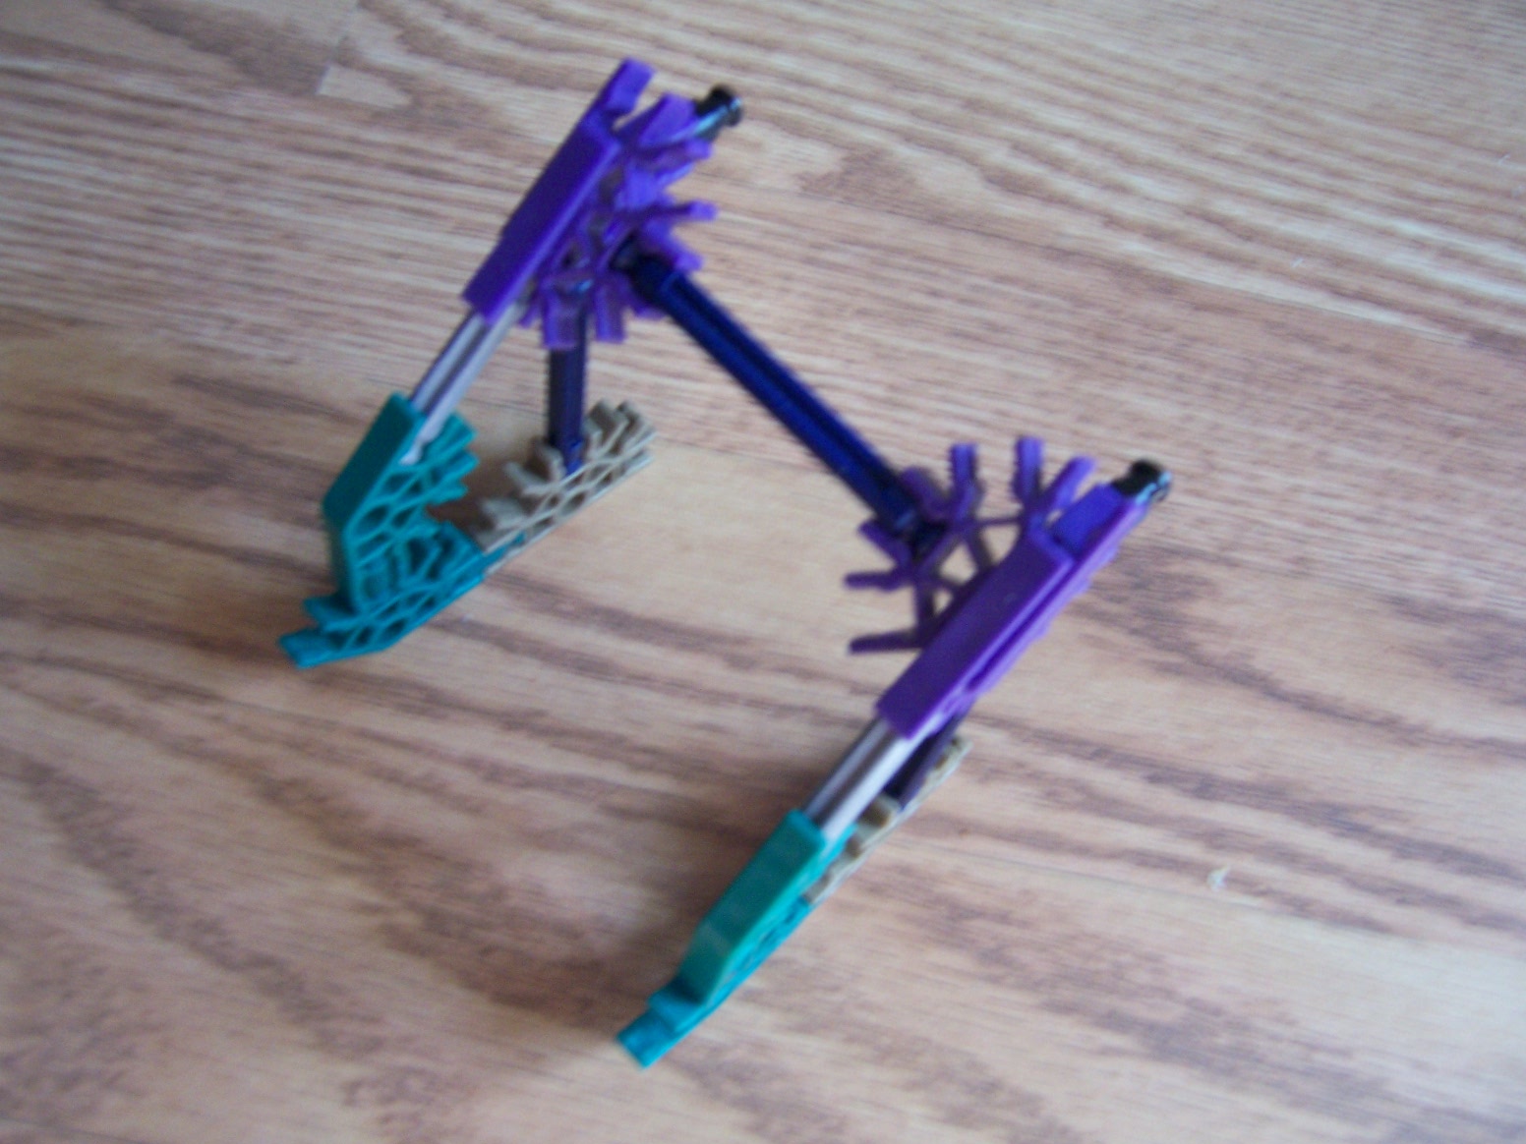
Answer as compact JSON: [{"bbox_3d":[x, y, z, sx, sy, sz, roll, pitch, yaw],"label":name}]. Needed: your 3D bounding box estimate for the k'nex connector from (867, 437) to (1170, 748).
[{"bbox_3d":[0.026,-0.001,0.171,0.023,0.023,0.036,45,107,18],"label":"k'nex connector"}]

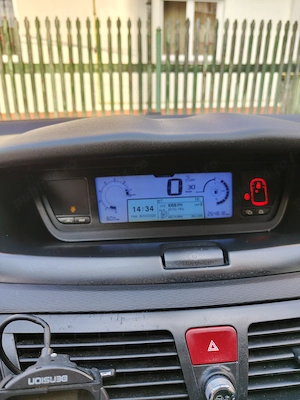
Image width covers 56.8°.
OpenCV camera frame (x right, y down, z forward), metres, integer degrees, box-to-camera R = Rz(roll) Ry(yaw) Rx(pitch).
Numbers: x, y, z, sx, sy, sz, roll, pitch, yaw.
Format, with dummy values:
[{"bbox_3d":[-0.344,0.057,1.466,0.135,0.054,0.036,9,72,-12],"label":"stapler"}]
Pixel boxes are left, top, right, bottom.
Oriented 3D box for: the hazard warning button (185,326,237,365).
[{"bbox_3d":[0.066,0.154,0.298,0.057,0.037,0.012,-3,-9,-5],"label":"hazard warning button"}]

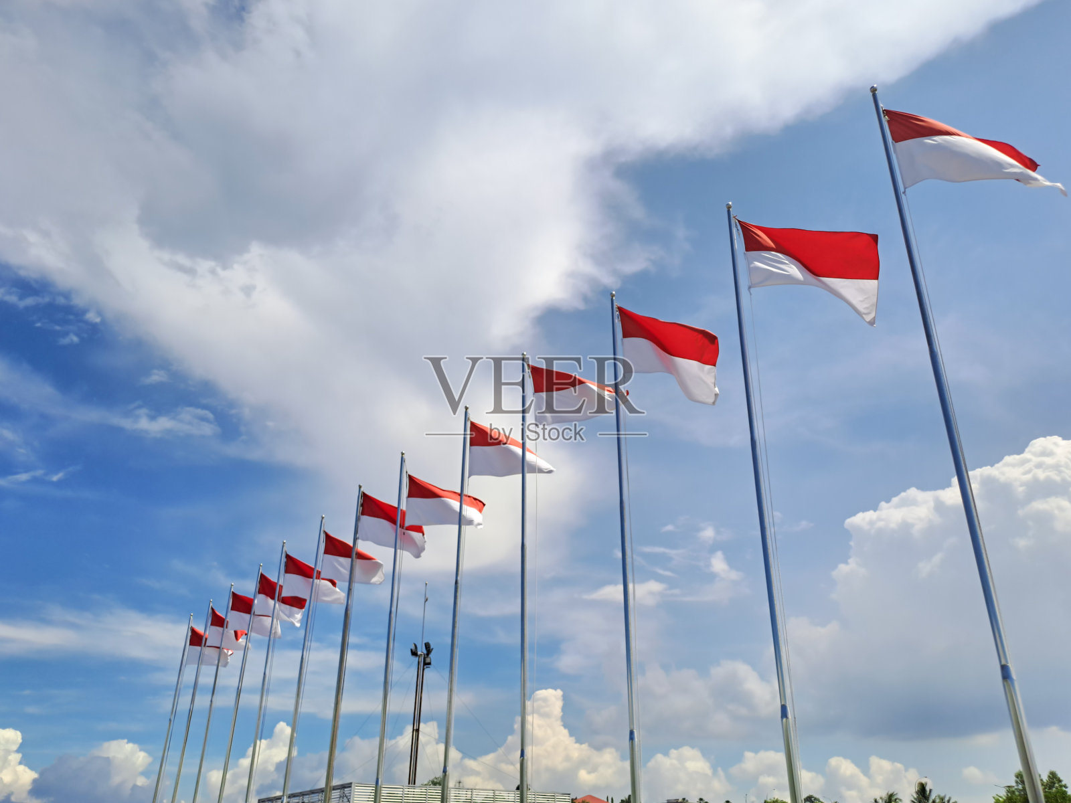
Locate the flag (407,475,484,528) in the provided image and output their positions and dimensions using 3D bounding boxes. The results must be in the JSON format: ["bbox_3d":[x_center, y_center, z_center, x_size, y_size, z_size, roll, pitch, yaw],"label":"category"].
[{"bbox_3d":[-1.832,2.083,15.963,1.800,1.200,0.400,-4,-27,7],"label":"flag"}]

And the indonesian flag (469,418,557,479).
[{"bbox_3d":[-0.443,0.856,14.443,1.600,1.200,0.330,-2,-29,3],"label":"indonesian flag"}]

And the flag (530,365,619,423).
[{"bbox_3d":[0.728,-0.168,12.877,1.640,1.130,0.330,-2,-29,3],"label":"flag"}]

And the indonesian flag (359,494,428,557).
[{"bbox_3d":[-3.303,2.872,17.954,1.650,1.400,0.400,-4,-27,7],"label":"indonesian flag"}]

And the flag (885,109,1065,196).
[{"bbox_3d":[4.246,-2.424,7.556,1.580,1.150,0.400,-4,-27,7],"label":"flag"}]

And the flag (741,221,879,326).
[{"bbox_3d":[3.175,-1.521,9.109,1.700,1.400,0.400,-4,-27,7],"label":"flag"}]

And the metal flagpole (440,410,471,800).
[{"bbox_3d":[-1.296,3.958,12.758,0.090,8.800,0.090,-2,-29,3],"label":"metal flagpole"}]

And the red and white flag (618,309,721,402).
[{"bbox_3d":[1.972,-0.697,11.272,1.440,1.760,0.330,-2,-29,3],"label":"red and white flag"}]

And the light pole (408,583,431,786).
[{"bbox_3d":[-5.059,12.664,33.566,1.000,9.560,0.900,4,-27,-8],"label":"light pole"}]

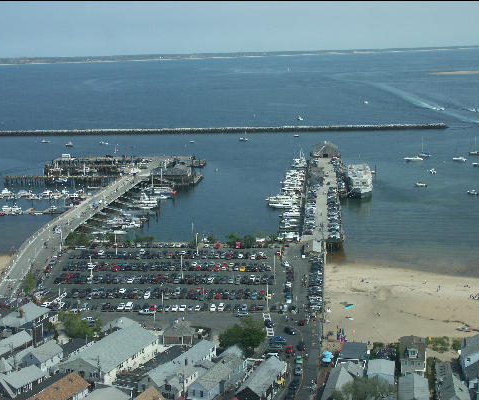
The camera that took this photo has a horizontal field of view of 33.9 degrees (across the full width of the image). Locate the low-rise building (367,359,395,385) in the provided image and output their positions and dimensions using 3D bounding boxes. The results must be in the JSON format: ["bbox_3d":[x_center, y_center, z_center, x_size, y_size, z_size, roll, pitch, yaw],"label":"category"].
[{"bbox_3d":[39.276,47.639,216.898,7.200,4.400,10.300,1,11,11],"label":"low-rise building"}]

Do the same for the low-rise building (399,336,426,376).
[{"bbox_3d":[48.928,43.965,220.305,6.900,9.800,9.400,1,11,12],"label":"low-rise building"}]

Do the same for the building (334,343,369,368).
[{"bbox_3d":[32.657,46.037,224.855,7.800,4.900,15.000,1,11,11],"label":"building"}]

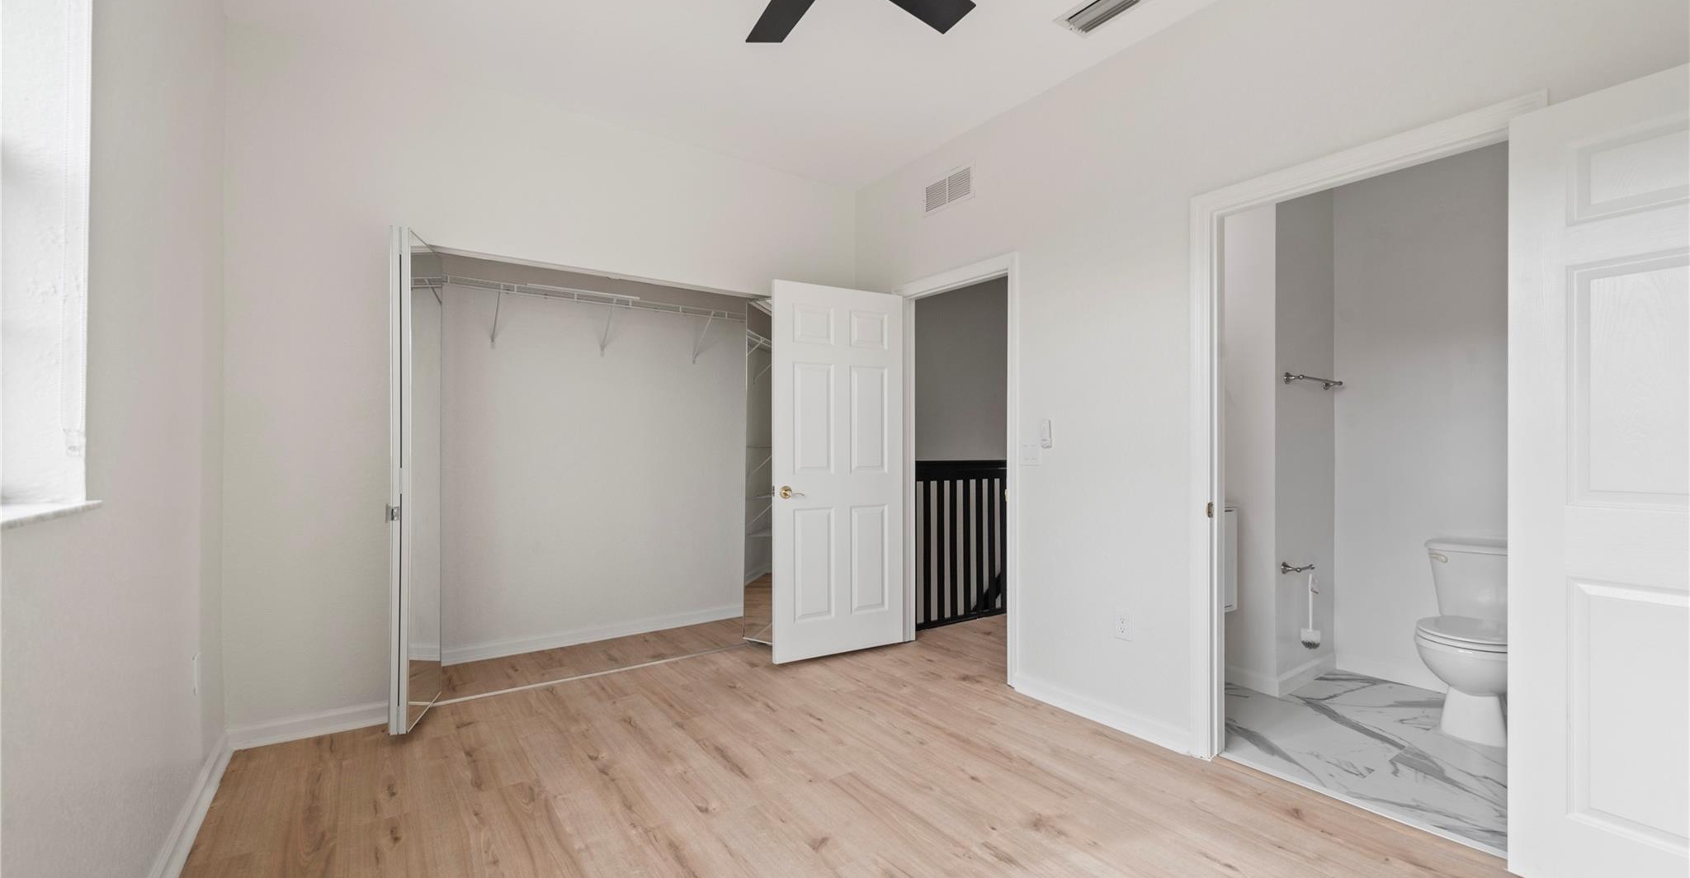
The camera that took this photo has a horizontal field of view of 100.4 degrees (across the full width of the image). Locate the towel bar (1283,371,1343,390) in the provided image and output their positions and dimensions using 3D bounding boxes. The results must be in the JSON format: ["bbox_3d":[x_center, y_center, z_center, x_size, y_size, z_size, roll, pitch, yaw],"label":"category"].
[{"bbox_3d":[2.314,-0.284,3.462,0.485,0.061,0.079,0,-1,-35],"label":"towel bar"}]

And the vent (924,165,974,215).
[{"bbox_3d":[0.552,-1.333,3.789,0.023,0.182,0.394,0,-1,-35],"label":"vent"}]

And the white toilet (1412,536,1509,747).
[{"bbox_3d":[2.688,0.834,2.957,0.712,0.745,0.495,0,-1,-35],"label":"white toilet"}]

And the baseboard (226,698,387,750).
[{"bbox_3d":[-2.148,1.159,2.856,0.520,0.091,0.020,0,-1,-35],"label":"baseboard"}]

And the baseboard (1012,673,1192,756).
[{"bbox_3d":[1.067,1.162,3.049,0.020,0.093,0.864,0,-1,-35],"label":"baseboard"}]

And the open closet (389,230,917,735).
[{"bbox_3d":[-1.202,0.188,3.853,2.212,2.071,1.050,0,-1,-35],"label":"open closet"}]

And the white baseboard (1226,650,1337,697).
[{"bbox_3d":[2.241,1.172,3.603,0.727,0.093,0.247,0,-1,-35],"label":"white baseboard"}]

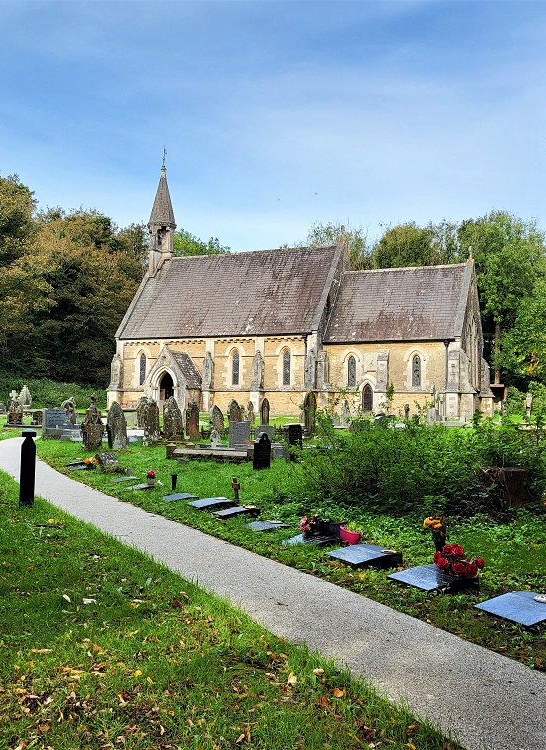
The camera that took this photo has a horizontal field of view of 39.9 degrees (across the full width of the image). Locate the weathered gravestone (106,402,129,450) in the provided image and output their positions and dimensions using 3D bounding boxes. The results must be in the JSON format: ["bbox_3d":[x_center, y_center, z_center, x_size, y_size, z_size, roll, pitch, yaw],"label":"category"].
[{"bbox_3d":[-4.844,1.589,23.400,0.170,1.420,0.680,-1,-4,32],"label":"weathered gravestone"}]

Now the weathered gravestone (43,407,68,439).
[{"bbox_3d":[-8.089,1.789,28.000,0.240,1.200,1.000,-2,-5,38],"label":"weathered gravestone"}]

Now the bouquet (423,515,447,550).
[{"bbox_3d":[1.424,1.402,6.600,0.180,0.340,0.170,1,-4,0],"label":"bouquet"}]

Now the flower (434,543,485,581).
[{"bbox_3d":[1.440,1.440,5.800,0.390,0.300,0.350,0,-4,10],"label":"flower"}]

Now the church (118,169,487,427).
[{"bbox_3d":[1.754,-7.311,54.806,26.700,20.614,12.700,-1,-4,23],"label":"church"}]

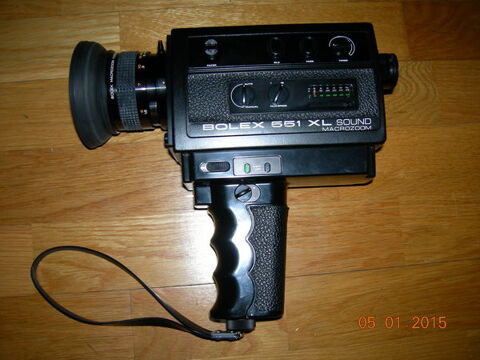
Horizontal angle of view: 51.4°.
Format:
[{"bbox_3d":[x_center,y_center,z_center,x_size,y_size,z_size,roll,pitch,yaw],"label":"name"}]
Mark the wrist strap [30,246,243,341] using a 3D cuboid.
[{"bbox_3d":[-0.084,0.101,0.413,0.182,0.026,0.055,22,82,-1],"label":"wrist strap"}]

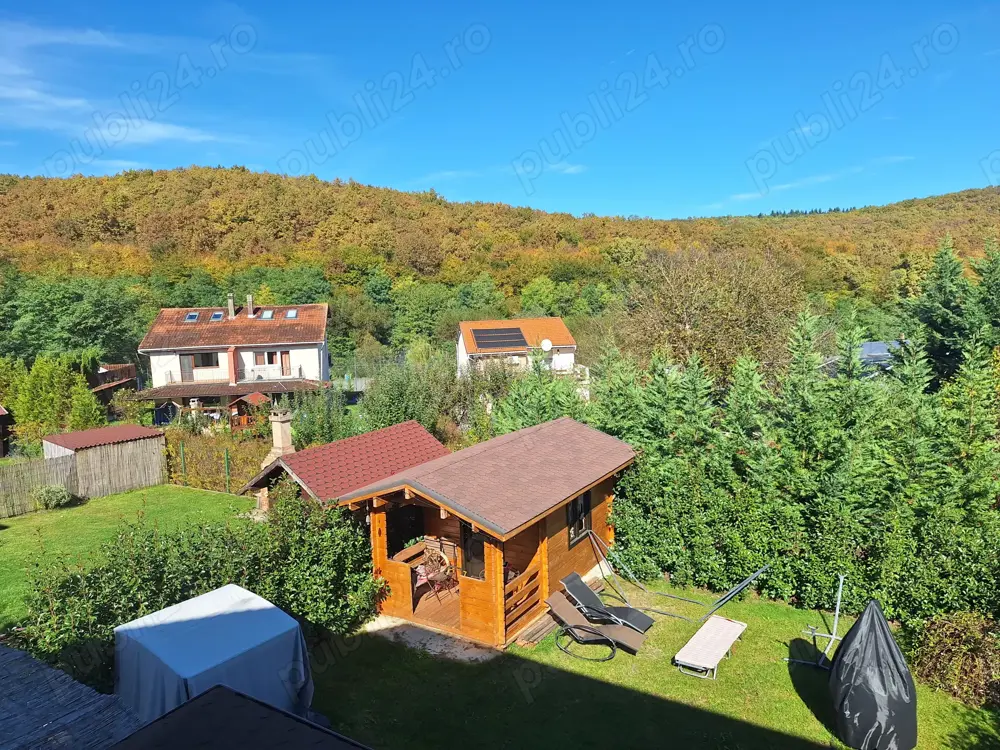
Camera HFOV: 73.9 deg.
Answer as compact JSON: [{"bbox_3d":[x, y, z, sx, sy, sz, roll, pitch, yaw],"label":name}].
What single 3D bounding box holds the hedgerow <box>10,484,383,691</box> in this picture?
[{"bbox_3d":[-5.109,3.829,12.072,5.575,1.750,1.500,-5,7,-29],"label":"hedgerow"}]

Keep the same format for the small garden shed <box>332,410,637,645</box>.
[{"bbox_3d":[0.056,2.888,13.887,3.716,2.974,6.031,3,8,31],"label":"small garden shed"}]

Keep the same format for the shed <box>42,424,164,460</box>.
[{"bbox_3d":[-14.913,3.276,25.321,2.427,2.004,3.275,2,7,34],"label":"shed"}]

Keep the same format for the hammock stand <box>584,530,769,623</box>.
[{"bbox_3d":[3.292,3.878,12.661,3.350,1.200,0.850,3,8,31],"label":"hammock stand"}]

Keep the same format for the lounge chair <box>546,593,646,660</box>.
[{"bbox_3d":[1.608,4.274,11.198,1.636,0.851,0.660,2,8,30],"label":"lounge chair"}]

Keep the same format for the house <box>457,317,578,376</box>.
[{"bbox_3d":[1.316,-2.025,69.314,10.590,7.363,10.800,-3,6,-10],"label":"house"}]

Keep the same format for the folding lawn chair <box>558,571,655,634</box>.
[{"bbox_3d":[1.898,4.166,11.761,1.619,0.930,0.660,3,8,34],"label":"folding lawn chair"}]

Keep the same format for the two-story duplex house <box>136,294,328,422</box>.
[{"bbox_3d":[-21.322,-2.036,55.738,14.200,9.550,13.300,-2,7,-10],"label":"two-story duplex house"}]

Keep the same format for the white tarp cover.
[{"bbox_3d":[-4.144,4.276,9.599,2.120,1.380,1.820,4,8,39],"label":"white tarp cover"}]

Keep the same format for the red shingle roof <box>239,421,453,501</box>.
[{"bbox_3d":[-3.616,2.014,16.696,2.467,0.989,5.110,2,7,28],"label":"red shingle roof"}]

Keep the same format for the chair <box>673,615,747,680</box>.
[{"bbox_3d":[3.905,4.967,12.138,0.678,0.260,1.852,3,8,37],"label":"chair"}]

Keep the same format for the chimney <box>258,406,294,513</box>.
[{"bbox_3d":[-6.136,2.354,18.240,0.800,2.987,0.850,3,8,31],"label":"chimney"}]

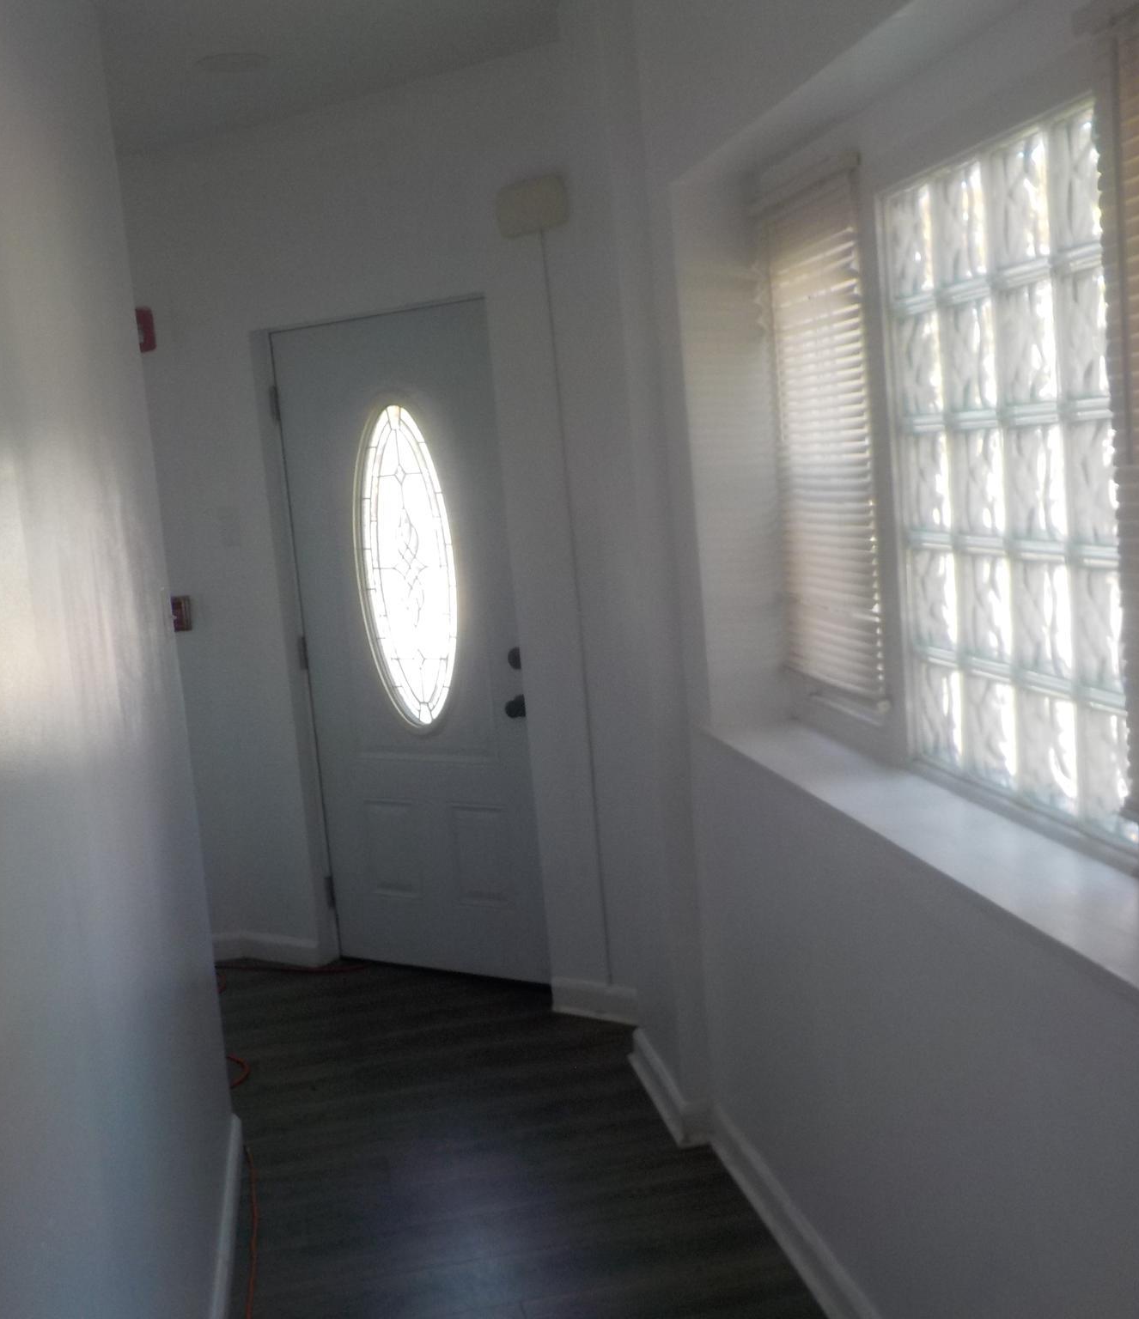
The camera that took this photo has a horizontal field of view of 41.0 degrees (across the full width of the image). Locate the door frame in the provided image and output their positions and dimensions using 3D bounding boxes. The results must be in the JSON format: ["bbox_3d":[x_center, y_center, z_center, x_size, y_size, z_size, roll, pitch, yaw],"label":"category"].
[{"bbox_3d":[-0.416,-0.010,4.649,1.149,2.118,0.133,0,9,34],"label":"door frame"}]

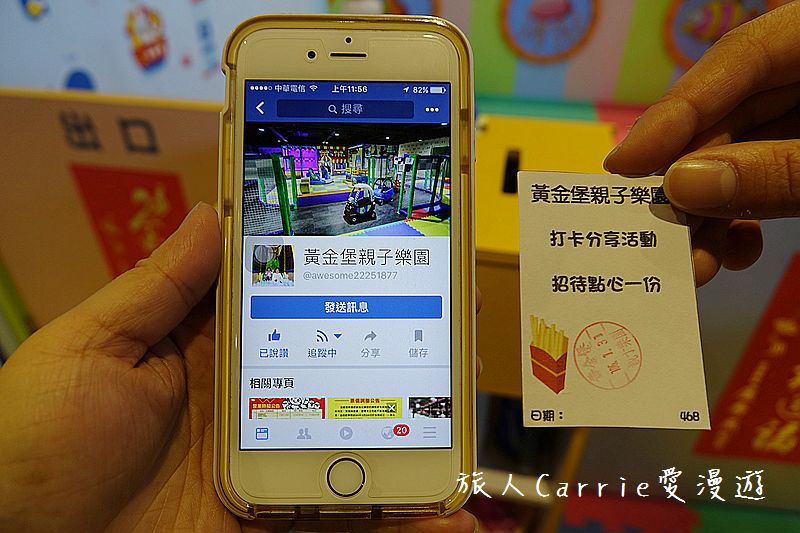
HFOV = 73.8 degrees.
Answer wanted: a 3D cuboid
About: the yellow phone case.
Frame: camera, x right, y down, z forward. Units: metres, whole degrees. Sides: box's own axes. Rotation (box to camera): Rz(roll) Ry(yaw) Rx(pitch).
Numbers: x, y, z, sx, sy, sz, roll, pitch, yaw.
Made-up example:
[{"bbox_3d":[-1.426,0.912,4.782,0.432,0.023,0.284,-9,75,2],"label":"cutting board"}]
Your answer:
[{"bbox_3d":[-0.015,-0.001,0.155,0.073,0.143,0.011,0,-2,-1],"label":"yellow phone case"}]

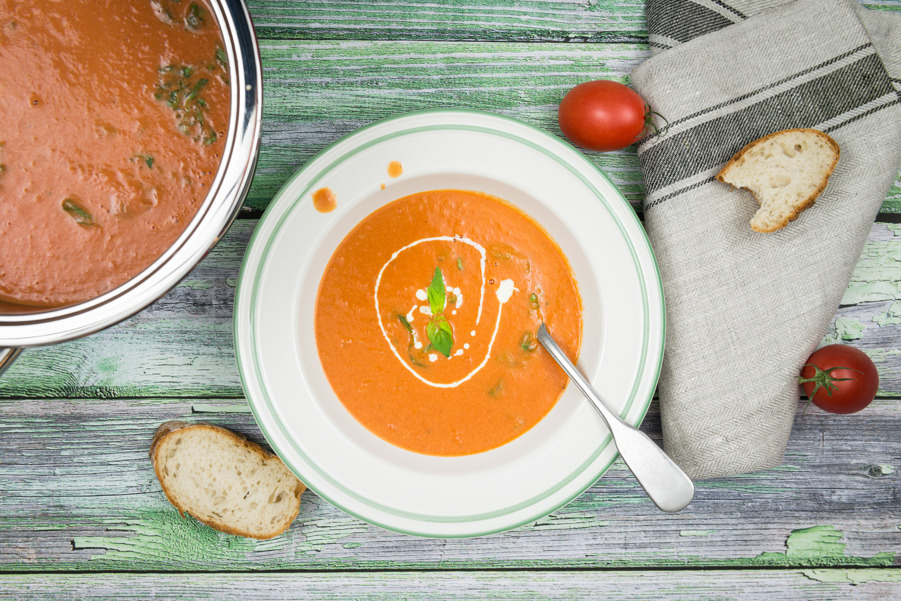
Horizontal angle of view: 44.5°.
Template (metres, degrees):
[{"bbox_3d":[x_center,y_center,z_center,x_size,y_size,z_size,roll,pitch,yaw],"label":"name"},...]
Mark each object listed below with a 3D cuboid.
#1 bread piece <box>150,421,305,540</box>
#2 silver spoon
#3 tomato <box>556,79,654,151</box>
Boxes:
[{"bbox_3d":[-0.133,0.105,0.646,0.093,0.018,0.054,30,90,0],"label":"bread piece"},{"bbox_3d":[0.070,0.039,0.626,0.042,0.025,0.194,-39,78,0],"label":"silver spoon"},{"bbox_3d":[0.089,-0.106,0.634,0.053,0.041,0.041,3,90,0],"label":"tomato"}]

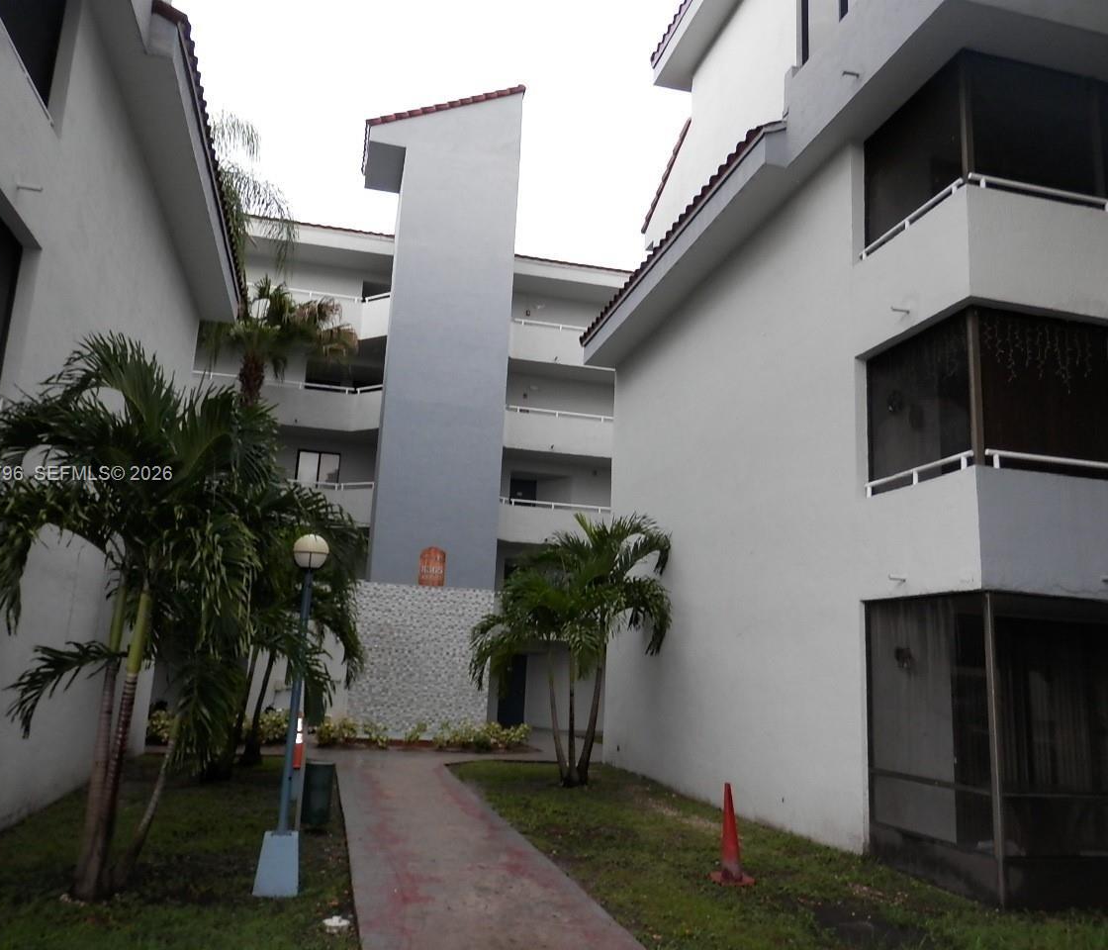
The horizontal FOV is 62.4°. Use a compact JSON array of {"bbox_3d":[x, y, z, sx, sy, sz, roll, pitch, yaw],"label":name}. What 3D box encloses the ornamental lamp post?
[{"bbox_3d":[-1.835,1.653,6.592,0.310,2.504,0.310,3,-12,-2],"label":"ornamental lamp post"}]

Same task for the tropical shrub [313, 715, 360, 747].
[{"bbox_3d":[-4.166,4.907,17.546,0.893,0.589,0.750,5,-12,-14],"label":"tropical shrub"}]

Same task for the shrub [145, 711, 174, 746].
[{"bbox_3d":[-7.020,4.518,16.284,0.518,0.615,0.600,5,-12,-14],"label":"shrub"}]

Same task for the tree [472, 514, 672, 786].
[{"bbox_3d":[0.248,2.490,13.418,2.750,3.902,2.700,5,-12,-14],"label":"tree"}]

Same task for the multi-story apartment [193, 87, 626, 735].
[{"bbox_3d":[-3.502,-1.586,24.961,11.500,16.380,7.000,5,-12,-14],"label":"multi-story apartment"}]

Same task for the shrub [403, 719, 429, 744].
[{"bbox_3d":[-2.758,5.131,18.276,0.543,0.499,0.500,5,-12,-14],"label":"shrub"}]

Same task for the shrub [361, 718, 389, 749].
[{"bbox_3d":[-3.478,5.011,17.715,0.526,0.558,0.550,5,-12,-14],"label":"shrub"}]

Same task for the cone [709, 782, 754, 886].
[{"bbox_3d":[1.412,2.847,7.308,0.360,0.720,0.360,0,-12,11],"label":"cone"}]

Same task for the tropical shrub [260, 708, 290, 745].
[{"bbox_3d":[-5.197,4.680,17.066,0.579,0.680,0.650,5,-12,-14],"label":"tropical shrub"}]

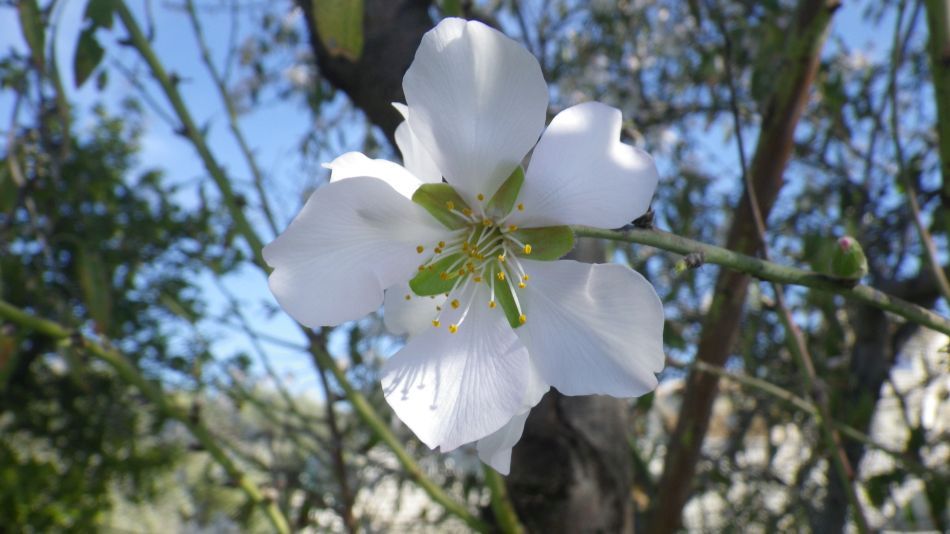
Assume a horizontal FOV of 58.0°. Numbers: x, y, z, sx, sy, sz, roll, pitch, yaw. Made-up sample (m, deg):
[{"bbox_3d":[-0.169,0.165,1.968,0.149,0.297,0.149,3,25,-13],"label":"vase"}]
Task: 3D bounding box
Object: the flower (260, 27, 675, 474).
[{"bbox_3d":[-0.001,-0.002,0.100,0.046,0.051,0.020,-1,7,12],"label":"flower"}]

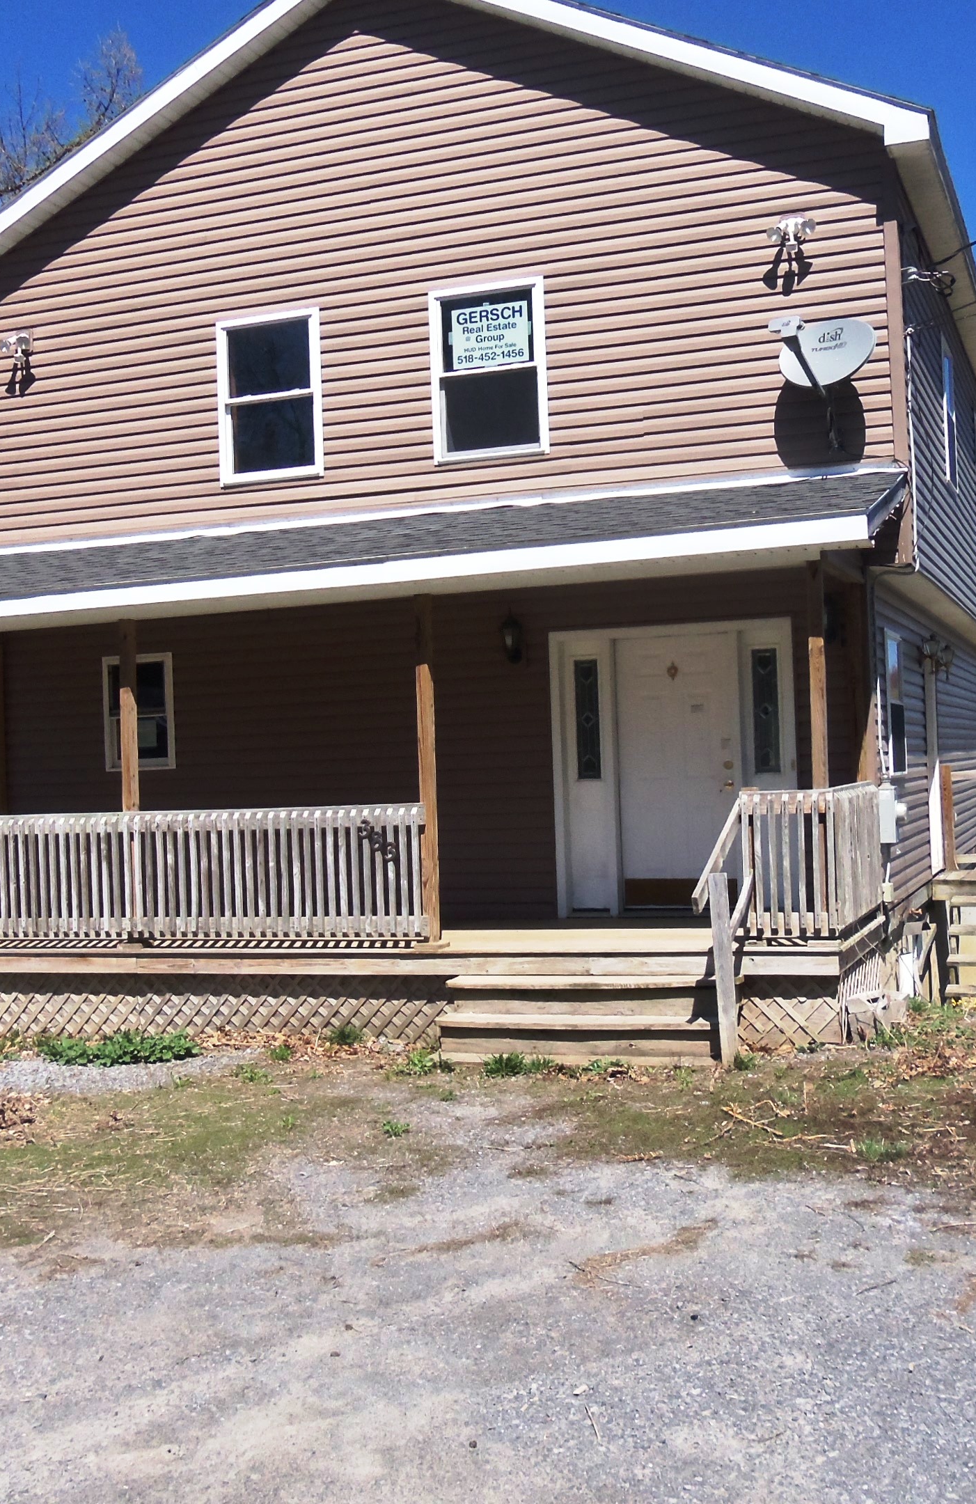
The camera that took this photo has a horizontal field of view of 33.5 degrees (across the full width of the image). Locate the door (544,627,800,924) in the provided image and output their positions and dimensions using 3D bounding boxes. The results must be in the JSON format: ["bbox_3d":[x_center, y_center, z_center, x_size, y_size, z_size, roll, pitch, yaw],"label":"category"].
[{"bbox_3d":[1.330,0.145,11.731,1.798,2.121,0.150,-2,-1,21],"label":"door"}]

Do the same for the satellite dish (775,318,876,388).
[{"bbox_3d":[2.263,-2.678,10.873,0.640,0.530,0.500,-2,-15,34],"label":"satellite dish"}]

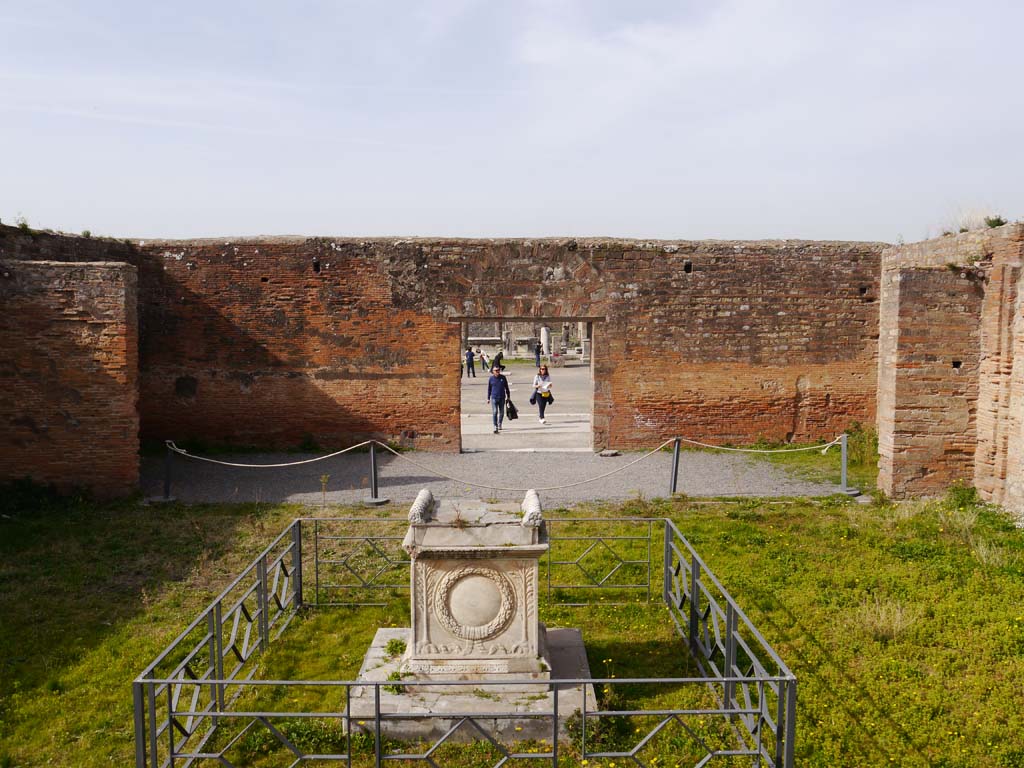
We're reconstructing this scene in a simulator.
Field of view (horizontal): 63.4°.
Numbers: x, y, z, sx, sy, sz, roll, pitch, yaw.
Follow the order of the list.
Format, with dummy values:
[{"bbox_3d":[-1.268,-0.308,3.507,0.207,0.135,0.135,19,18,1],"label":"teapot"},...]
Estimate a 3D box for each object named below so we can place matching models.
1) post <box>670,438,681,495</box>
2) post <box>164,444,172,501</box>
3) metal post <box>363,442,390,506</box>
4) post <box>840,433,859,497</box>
[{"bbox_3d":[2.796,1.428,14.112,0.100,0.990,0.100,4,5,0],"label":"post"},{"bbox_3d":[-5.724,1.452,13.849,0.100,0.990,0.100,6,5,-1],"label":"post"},{"bbox_3d":[-2.285,1.470,13.725,0.420,1.010,0.420,-1,5,0],"label":"metal post"},{"bbox_3d":[5.815,1.406,14.465,0.420,1.010,0.420,-1,5,0],"label":"post"}]

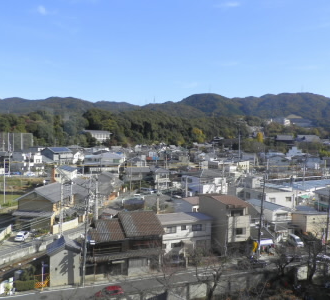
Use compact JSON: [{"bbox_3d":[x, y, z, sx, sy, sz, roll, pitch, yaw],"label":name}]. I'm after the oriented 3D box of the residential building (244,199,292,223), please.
[{"bbox_3d":[21.102,13.886,64.596,4.600,6.800,9.200,0,3,-21],"label":"residential building"}]

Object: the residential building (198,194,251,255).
[{"bbox_3d":[11.024,12.882,57.899,4.600,9.200,10.700,0,3,-19],"label":"residential building"}]

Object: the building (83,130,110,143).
[{"bbox_3d":[-72.411,-14.871,338.733,28.000,12.500,14.000,0,3,-12],"label":"building"}]

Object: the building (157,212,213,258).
[{"bbox_3d":[2.856,13.793,54.179,8.500,6.800,7.700,0,3,-16],"label":"building"}]

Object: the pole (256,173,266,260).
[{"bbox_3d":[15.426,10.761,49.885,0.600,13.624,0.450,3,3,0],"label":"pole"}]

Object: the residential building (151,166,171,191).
[{"bbox_3d":[-1.103,9.714,110.181,5.600,7.600,7.000,1,3,-8],"label":"residential building"}]

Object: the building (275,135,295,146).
[{"bbox_3d":[145.555,-10.911,377.859,22.000,14.500,14.000,1,3,6],"label":"building"}]

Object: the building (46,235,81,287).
[{"bbox_3d":[-13.792,15.181,43.086,4.200,5.400,4.300,0,3,-19],"label":"building"}]

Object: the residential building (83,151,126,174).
[{"bbox_3d":[-28.502,6.047,149.322,19.000,9.200,9.500,1,3,-6],"label":"residential building"}]

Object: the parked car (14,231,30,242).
[{"bbox_3d":[-26.854,16.018,58.958,1.600,1.500,3.600,1,3,-6],"label":"parked car"}]

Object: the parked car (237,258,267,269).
[{"bbox_3d":[13.291,16.935,47.621,4.200,1.470,1.700,0,3,-8],"label":"parked car"}]

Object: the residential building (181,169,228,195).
[{"bbox_3d":[12.942,10.345,103.683,12.500,8.700,11.000,0,3,-18],"label":"residential building"}]

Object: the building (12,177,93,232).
[{"bbox_3d":[-24.190,11.676,71.968,9.600,8.500,18.500,1,3,12],"label":"building"}]

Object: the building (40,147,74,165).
[{"bbox_3d":[-53.713,2.726,157.248,9.300,8.300,12.000,3,4,37],"label":"building"}]

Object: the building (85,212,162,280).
[{"bbox_3d":[-7.185,13.837,48.575,10.900,7.700,9.500,0,3,-18],"label":"building"}]

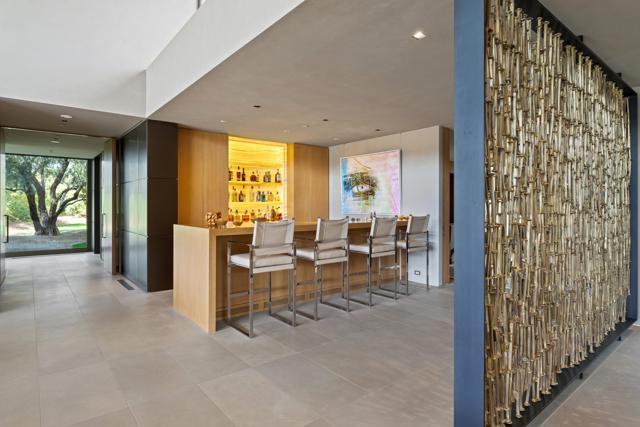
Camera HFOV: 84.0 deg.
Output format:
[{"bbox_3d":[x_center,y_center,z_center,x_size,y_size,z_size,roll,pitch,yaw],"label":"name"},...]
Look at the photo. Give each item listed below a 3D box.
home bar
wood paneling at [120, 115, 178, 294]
[{"bbox_3d":[-0.424,-0.109,5.764,3.840,2.620,2.650,-1,1,-39],"label":"home bar"},{"bbox_3d":[-3.064,-0.121,6.301,0.440,2.620,1.970,-1,1,-39],"label":"wood paneling"}]

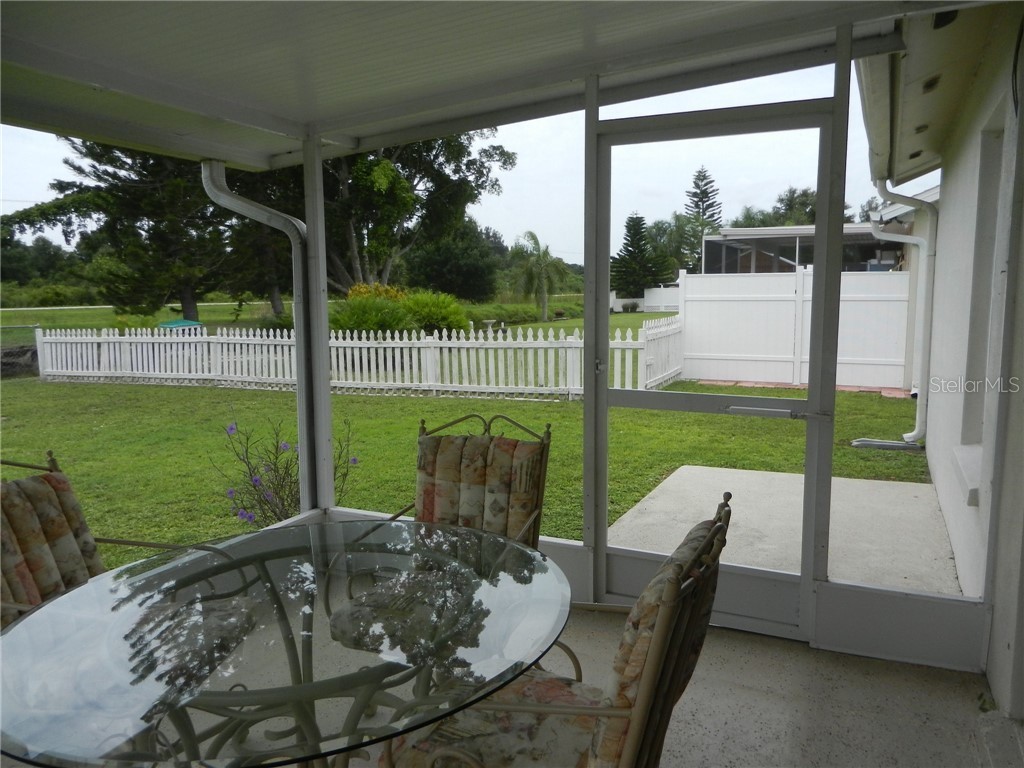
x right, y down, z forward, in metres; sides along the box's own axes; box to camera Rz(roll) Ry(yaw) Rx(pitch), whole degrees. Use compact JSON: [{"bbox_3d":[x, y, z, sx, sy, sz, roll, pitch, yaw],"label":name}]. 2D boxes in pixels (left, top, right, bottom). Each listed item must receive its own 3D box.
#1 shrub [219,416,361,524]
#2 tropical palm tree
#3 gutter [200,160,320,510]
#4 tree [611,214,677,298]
[{"bbox_3d":[-1.335,0.586,4.550,0.800,0.700,0.700,0,7,0],"label":"shrub"},{"bbox_3d":[1.597,-5.800,40.097,3.300,4.950,3.300,0,7,0],"label":"tropical palm tree"},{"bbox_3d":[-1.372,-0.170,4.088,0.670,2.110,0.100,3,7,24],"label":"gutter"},{"bbox_3d":[11.028,-10.568,64.210,6.700,8.600,6.700,0,7,0],"label":"tree"}]

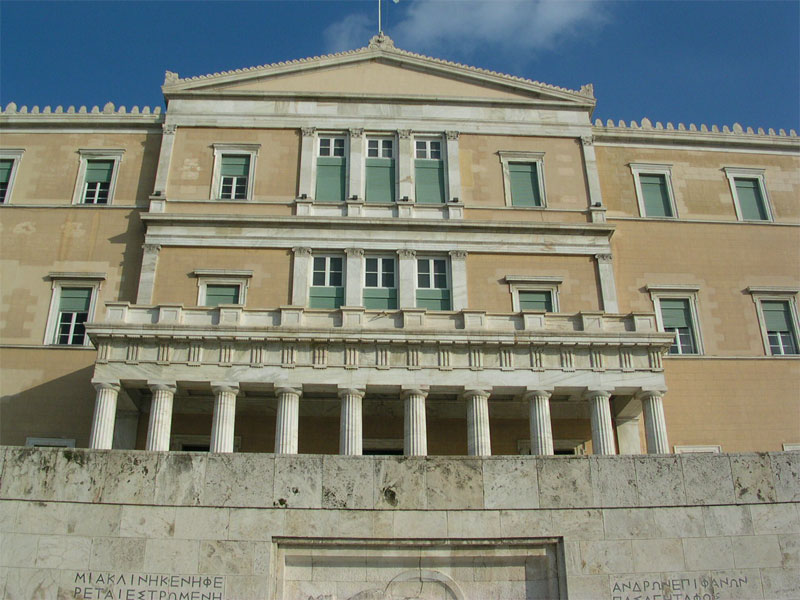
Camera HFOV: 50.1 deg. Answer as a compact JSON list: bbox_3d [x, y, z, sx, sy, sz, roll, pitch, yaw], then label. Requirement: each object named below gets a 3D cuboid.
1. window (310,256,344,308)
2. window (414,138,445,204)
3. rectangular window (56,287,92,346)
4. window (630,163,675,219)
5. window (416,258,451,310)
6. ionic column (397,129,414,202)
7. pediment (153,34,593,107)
[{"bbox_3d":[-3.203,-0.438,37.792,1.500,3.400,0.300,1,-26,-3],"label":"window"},{"bbox_3d":[1.434,-6.215,41.725,1.431,3.864,0.300,1,-27,-3],"label":"window"},{"bbox_3d":[-14.051,0.725,36.762,1.411,2.805,0.300,1,-26,-3],"label":"rectangular window"},{"bbox_3d":[12.620,-5.323,42.558,2.103,3.182,0.350,1,-27,-3],"label":"window"},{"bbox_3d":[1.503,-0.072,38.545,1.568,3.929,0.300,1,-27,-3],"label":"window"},{"bbox_3d":[0.261,-6.385,40.595,0.700,4.000,0.500,1,-26,-3],"label":"ionic column"},{"bbox_3d":[-0.939,-11.358,42.615,21.327,4.068,1.200,1,-26,-3],"label":"pediment"}]

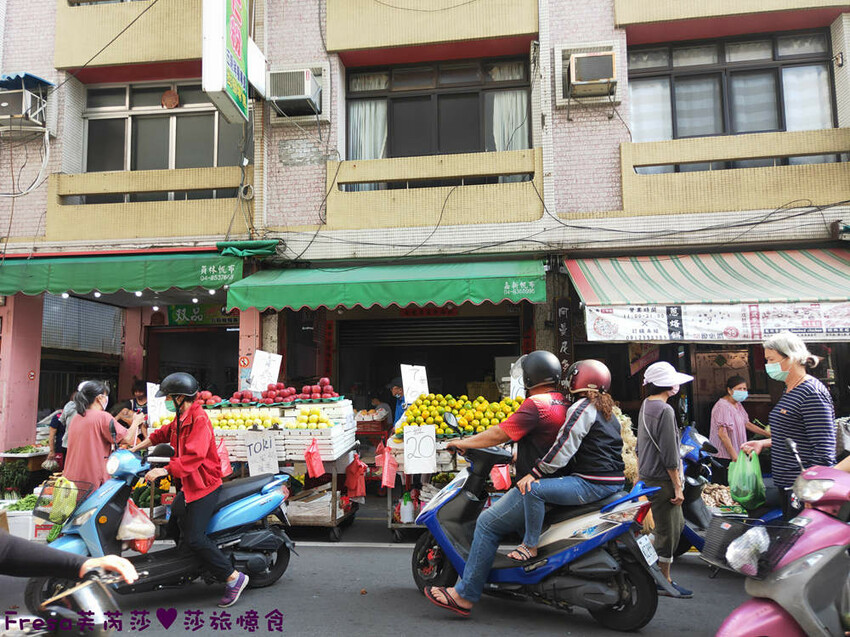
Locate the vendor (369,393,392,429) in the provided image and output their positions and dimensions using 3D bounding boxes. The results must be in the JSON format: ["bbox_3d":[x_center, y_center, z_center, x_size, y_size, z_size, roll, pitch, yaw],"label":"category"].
[{"bbox_3d":[-0.741,1.807,9.232,0.600,1.152,0.500,0,-5,-15],"label":"vendor"}]

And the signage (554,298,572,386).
[{"bbox_3d":[1.984,0.473,8.090,0.260,1.560,0.050,-2,-5,7],"label":"signage"}]

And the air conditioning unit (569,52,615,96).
[{"bbox_3d":[2.479,-3.608,8.491,0.632,0.438,0.580,-1,-5,7],"label":"air conditioning unit"}]

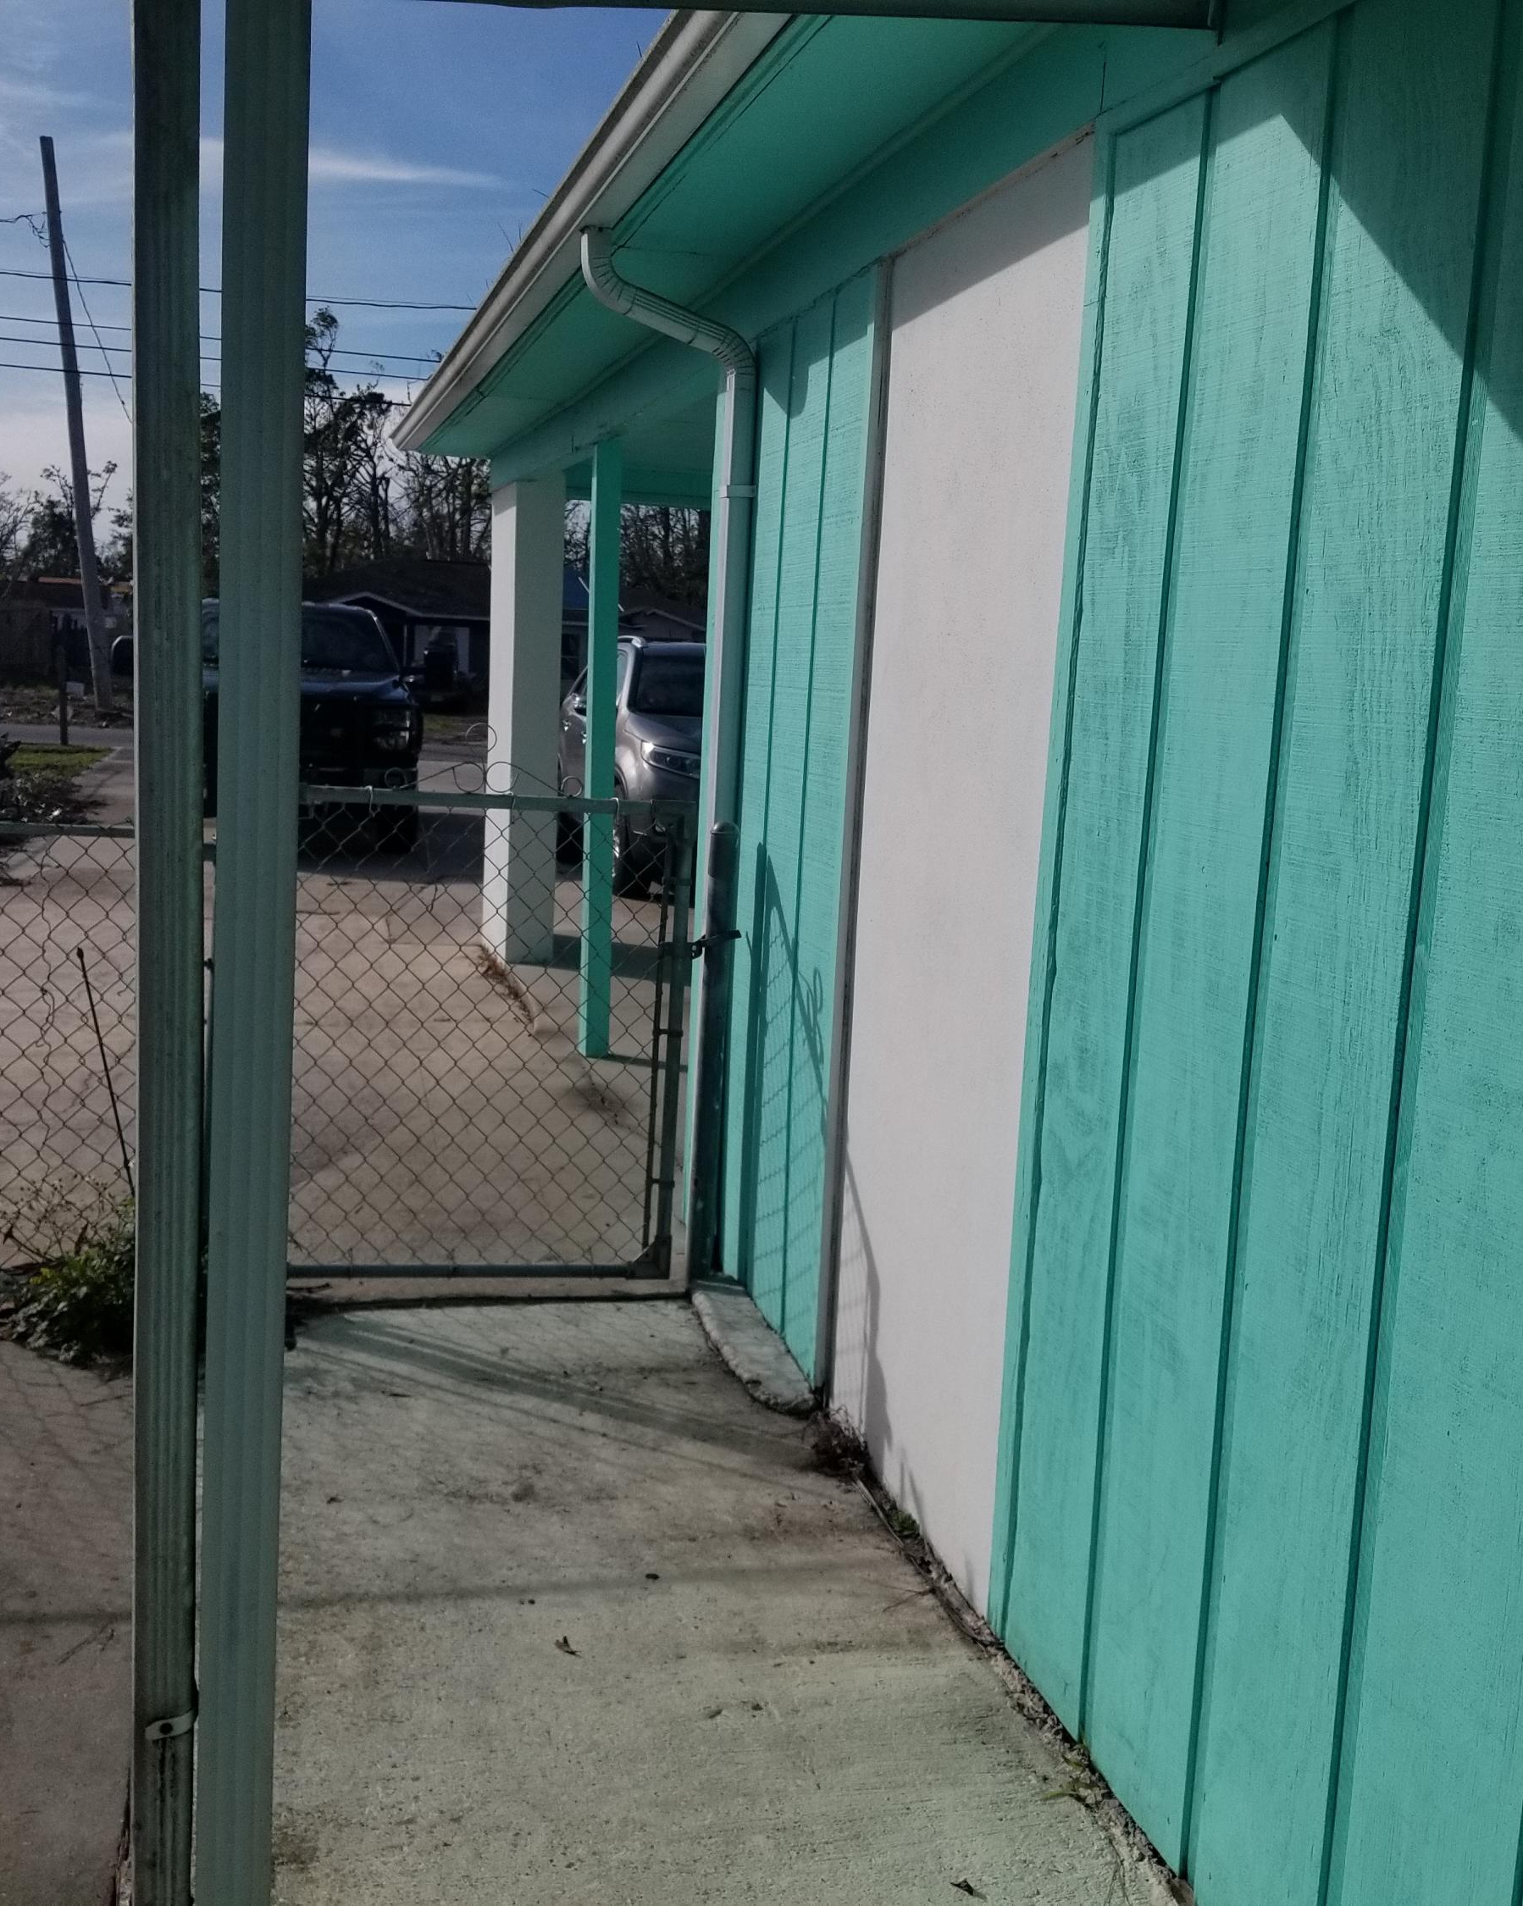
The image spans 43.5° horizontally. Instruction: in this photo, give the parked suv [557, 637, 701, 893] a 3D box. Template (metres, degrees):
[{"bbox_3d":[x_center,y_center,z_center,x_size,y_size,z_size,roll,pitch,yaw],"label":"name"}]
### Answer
[{"bbox_3d":[-0.375,-1.457,14.518,1.880,1.740,4.700,1,8,-15],"label":"parked suv"}]

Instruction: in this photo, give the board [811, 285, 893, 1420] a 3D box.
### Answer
[{"bbox_3d":[0.178,-0.205,3.898,0.043,2.330,0.105,1,8,-15],"label":"board"}]

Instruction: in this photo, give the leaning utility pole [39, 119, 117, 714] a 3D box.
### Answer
[{"bbox_3d":[-11.902,-9.100,33.201,0.290,9.747,0.290,-5,10,-14],"label":"leaning utility pole"}]

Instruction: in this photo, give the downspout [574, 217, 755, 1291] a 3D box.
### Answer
[{"bbox_3d":[-0.279,-0.453,4.790,0.449,2.555,0.081,1,8,-15],"label":"downspout"}]

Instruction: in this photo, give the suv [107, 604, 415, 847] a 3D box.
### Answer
[{"bbox_3d":[-4.189,-2.107,16.817,2.100,2.000,5.700,1,8,-15],"label":"suv"}]

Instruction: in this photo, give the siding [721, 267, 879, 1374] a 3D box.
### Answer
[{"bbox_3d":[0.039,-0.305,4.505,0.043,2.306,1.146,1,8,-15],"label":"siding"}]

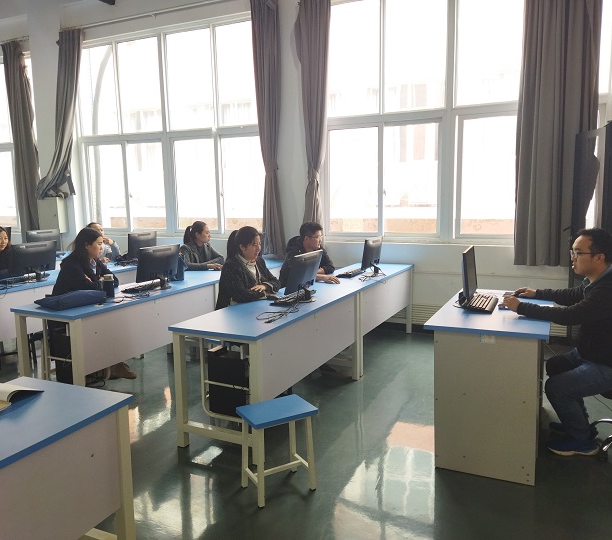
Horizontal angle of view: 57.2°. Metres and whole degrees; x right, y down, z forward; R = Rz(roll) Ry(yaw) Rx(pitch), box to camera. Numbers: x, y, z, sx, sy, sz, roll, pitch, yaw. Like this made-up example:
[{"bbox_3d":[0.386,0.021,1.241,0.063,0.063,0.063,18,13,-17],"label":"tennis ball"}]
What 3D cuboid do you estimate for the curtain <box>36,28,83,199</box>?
[{"bbox_3d":[-3.322,-2.057,7.516,0.850,2.130,0.280,2,9,26],"label":"curtain"}]

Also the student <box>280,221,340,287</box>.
[{"bbox_3d":[0.012,0.190,5.141,0.720,1.270,0.500,4,9,31],"label":"student"}]

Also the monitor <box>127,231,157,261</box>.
[{"bbox_3d":[-1.892,-0.265,6.524,0.200,0.360,0.490,3,9,25],"label":"monitor"}]

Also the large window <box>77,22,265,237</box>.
[{"bbox_3d":[-1.854,-1.817,7.424,3.050,2.630,0.150,3,9,25],"label":"large window"}]

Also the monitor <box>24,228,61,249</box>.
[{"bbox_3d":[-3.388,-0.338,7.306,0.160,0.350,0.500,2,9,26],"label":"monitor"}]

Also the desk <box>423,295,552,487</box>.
[{"bbox_3d":[1.157,0.611,3.397,0.620,0.784,1.170,2,9,26],"label":"desk"}]

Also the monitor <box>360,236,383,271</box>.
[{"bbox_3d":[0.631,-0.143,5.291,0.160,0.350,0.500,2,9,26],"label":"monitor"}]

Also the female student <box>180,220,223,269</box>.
[{"bbox_3d":[-1.118,0.084,5.971,0.660,1.210,0.500,2,9,26],"label":"female student"}]

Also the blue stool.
[{"bbox_3d":[-0.147,0.923,2.891,0.355,0.430,0.245,-5,9,-29],"label":"blue stool"}]

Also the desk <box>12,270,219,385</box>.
[{"bbox_3d":[-1.415,0.553,4.547,0.607,0.750,1.646,3,9,25],"label":"desk"}]

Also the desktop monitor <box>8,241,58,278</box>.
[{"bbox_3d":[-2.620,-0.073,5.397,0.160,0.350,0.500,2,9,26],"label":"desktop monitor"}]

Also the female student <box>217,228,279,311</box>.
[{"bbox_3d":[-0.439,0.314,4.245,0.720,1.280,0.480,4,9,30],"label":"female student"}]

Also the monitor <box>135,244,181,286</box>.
[{"bbox_3d":[-1.249,-0.022,4.674,0.190,0.360,0.500,3,9,25],"label":"monitor"}]

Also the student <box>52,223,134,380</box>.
[{"bbox_3d":[-1.772,0.279,4.680,0.700,1.230,0.500,2,9,26],"label":"student"}]

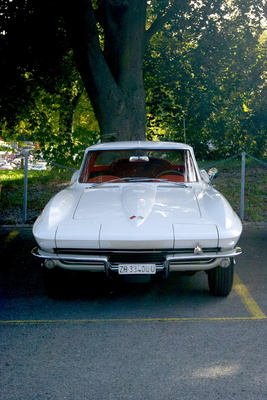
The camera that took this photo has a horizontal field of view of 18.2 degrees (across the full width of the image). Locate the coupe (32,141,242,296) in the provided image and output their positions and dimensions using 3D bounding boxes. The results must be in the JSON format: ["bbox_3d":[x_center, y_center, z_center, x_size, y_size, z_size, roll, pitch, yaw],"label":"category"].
[{"bbox_3d":[0.068,0.051,8.678,1.770,1.265,4.450,0,6,1],"label":"coupe"}]

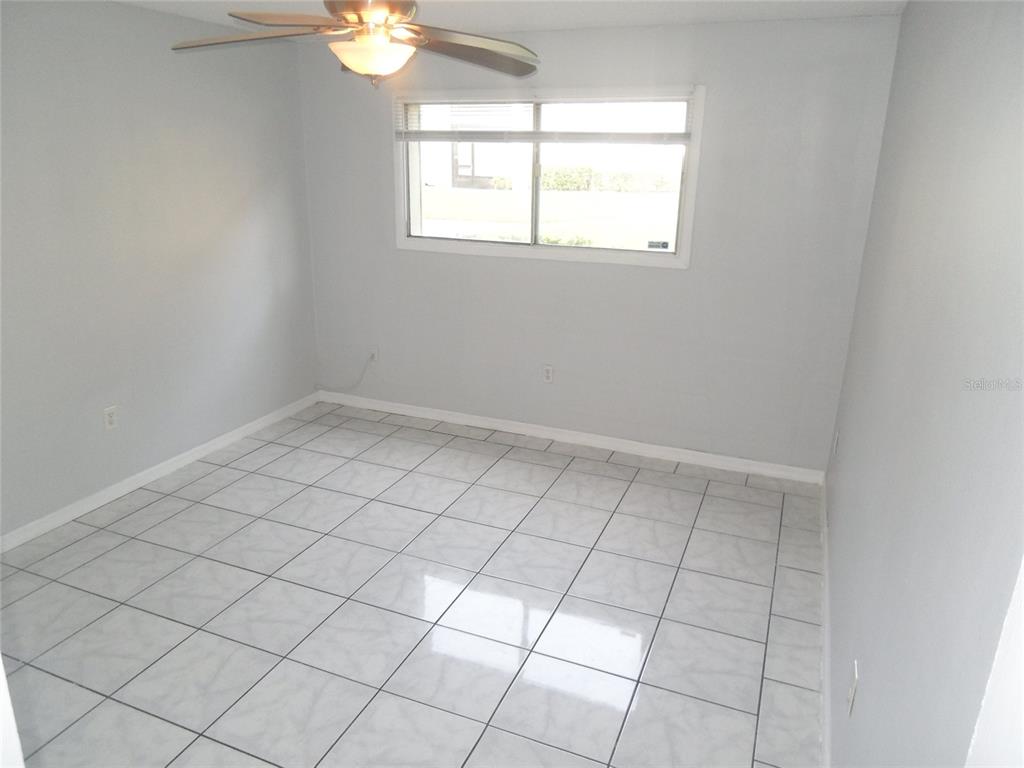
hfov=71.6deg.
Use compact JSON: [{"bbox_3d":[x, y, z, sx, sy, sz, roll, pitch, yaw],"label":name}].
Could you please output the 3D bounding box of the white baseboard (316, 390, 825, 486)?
[{"bbox_3d":[0.176,0.317,4.673,3.477,0.084,0.018,8,19,21],"label":"white baseboard"}]

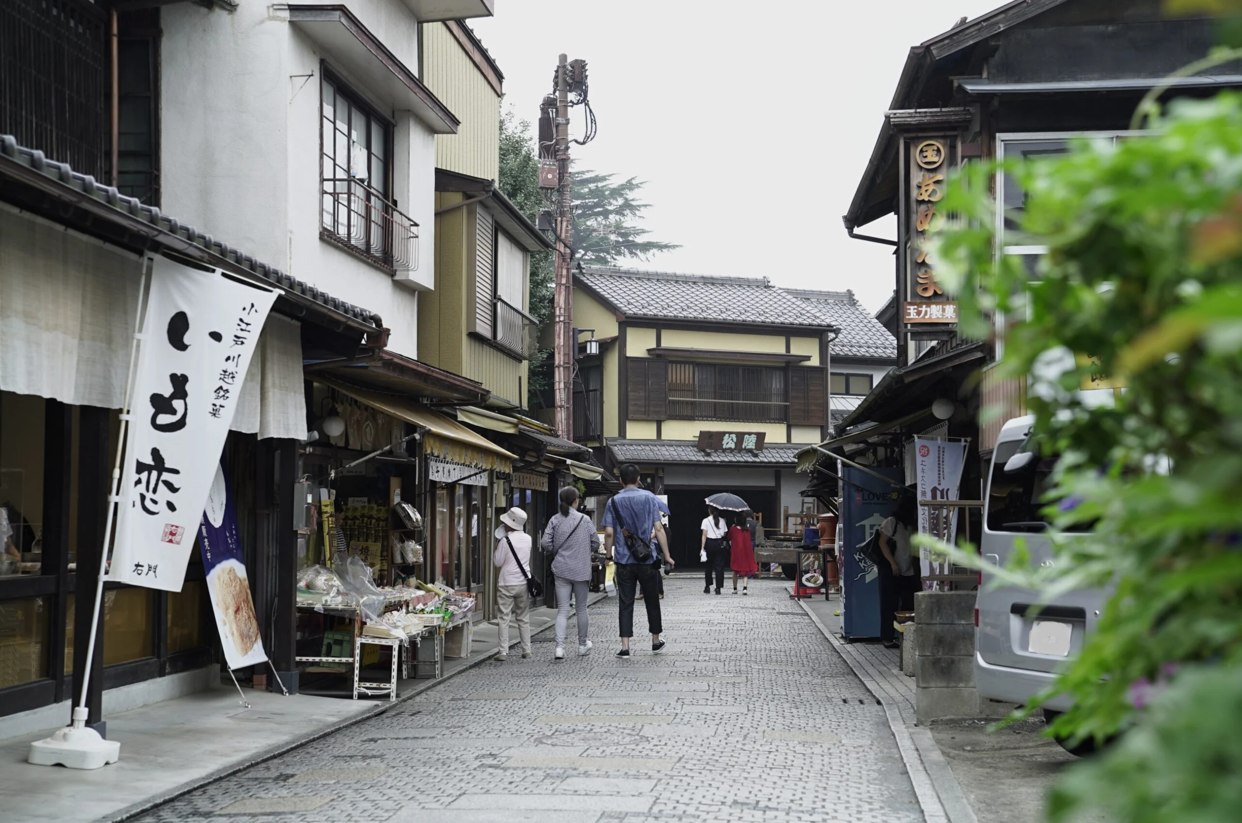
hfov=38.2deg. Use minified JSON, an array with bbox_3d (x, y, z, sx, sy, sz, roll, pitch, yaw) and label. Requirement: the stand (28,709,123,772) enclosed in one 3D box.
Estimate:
[{"bbox_3d":[-2.699,1.597,8.867,0.370,0.275,0.370,-1,-4,20],"label":"stand"}]

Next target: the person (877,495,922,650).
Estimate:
[{"bbox_3d":[2.788,1.565,17.937,0.420,1.540,0.480,-1,-4,22],"label":"person"}]

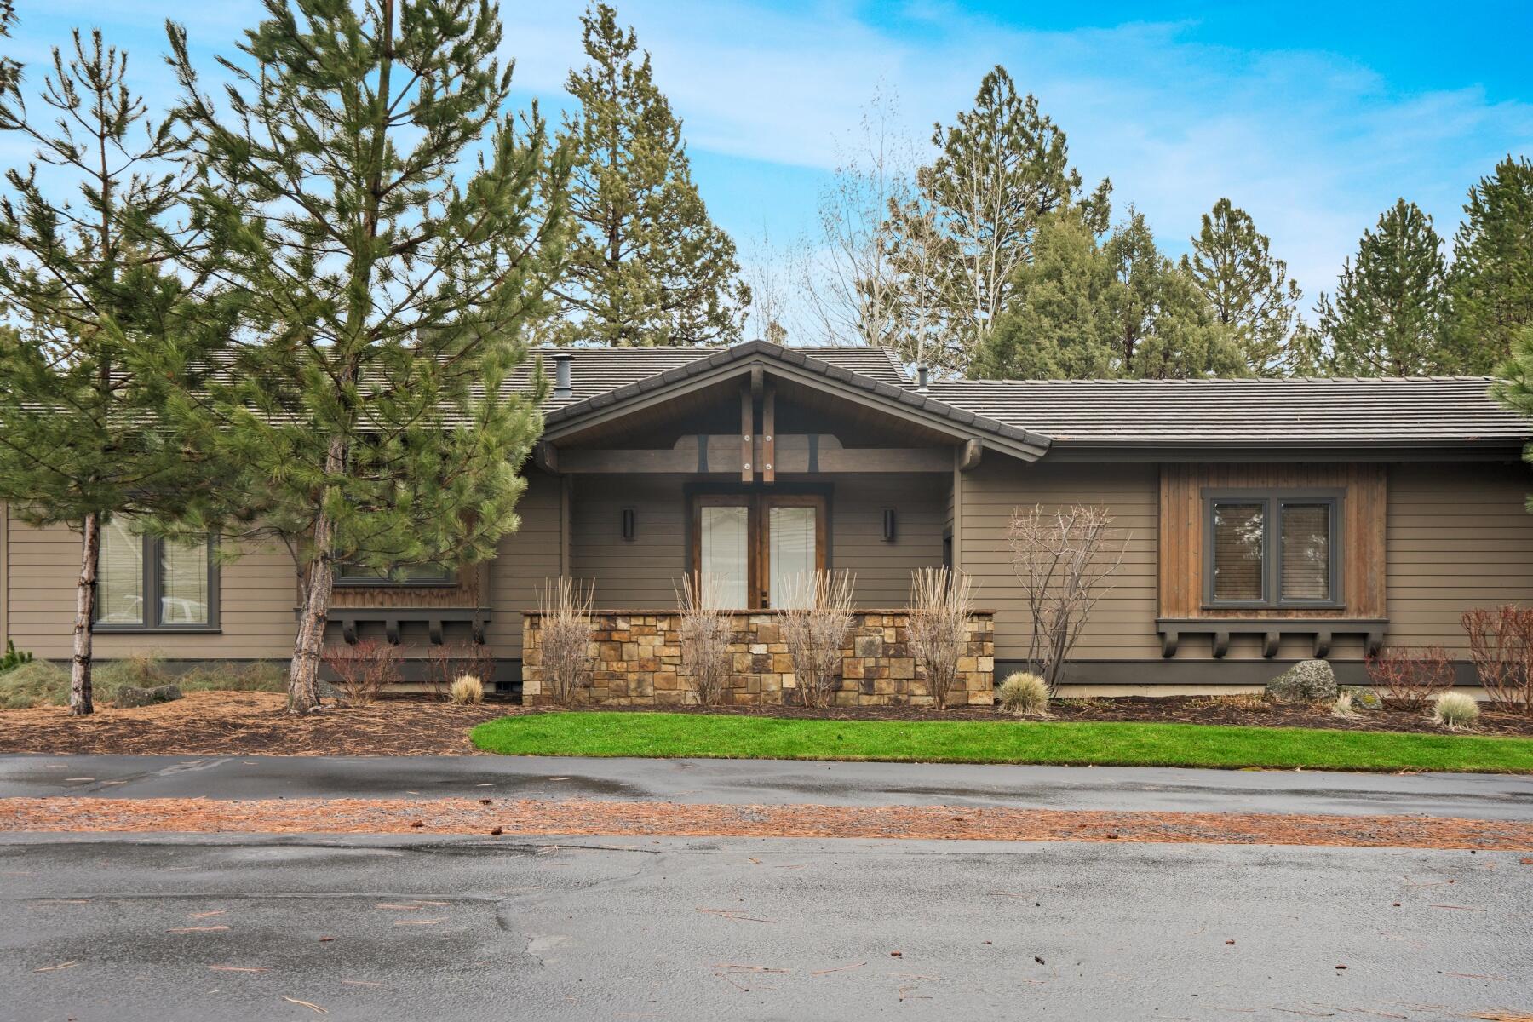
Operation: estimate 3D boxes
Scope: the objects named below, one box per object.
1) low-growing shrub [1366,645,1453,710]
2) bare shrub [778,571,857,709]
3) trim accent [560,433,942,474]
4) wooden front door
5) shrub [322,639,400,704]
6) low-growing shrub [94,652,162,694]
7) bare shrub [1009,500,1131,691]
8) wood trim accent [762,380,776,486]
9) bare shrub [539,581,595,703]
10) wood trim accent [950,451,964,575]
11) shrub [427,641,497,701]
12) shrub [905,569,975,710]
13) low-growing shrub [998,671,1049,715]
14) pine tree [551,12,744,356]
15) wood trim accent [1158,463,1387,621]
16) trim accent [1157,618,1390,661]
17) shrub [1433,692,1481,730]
[{"bbox_3d":[7.639,1.980,16.200,1.054,0.769,0.950,0,-1,0],"label":"low-growing shrub"},{"bbox_3d":[0.590,1.501,15.800,0.917,1.612,0.850,0,-1,0],"label":"bare shrub"},{"bbox_3d":[-0.155,-0.735,17.600,5.151,0.511,0.200,0,-1,0],"label":"trim accent"},{"bbox_3d":[-0.099,0.962,18.700,1.857,2.417,0.120,0,-1,0],"label":"wooden front door"},{"bbox_3d":[-5.043,2.005,16.950,0.980,0.820,0.900,0,0,0],"label":"shrub"},{"bbox_3d":[-8.050,2.087,17.200,0.937,0.605,0.850,0,-1,0],"label":"low-growing shrub"},{"bbox_3d":[3.743,1.115,16.900,1.500,2.400,1.150,0,0,0],"label":"bare shrub"},{"bbox_3d":[0.034,-0.999,17.350,0.145,1.300,0.190,0,0,0],"label":"wood trim accent"},{"bbox_3d":[-2.334,1.524,15.900,0.685,1.510,0.700,0,-1,0],"label":"bare shrub"},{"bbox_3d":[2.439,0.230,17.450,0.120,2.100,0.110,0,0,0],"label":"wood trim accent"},{"bbox_3d":[-3.836,2.021,17.150,0.880,0.760,0.800,0,0,0],"label":"shrub"},{"bbox_3d":[2.007,1.468,15.750,0.761,1.662,0.750,0,-1,0],"label":"shrub"},{"bbox_3d":[2.976,2.105,15.750,0.600,0.500,0.570,0,0,0],"label":"low-growing shrub"},{"bbox_3d":[-3.206,-4.929,38.000,5.444,18.479,5.300,0,-1,0],"label":"pine tree"},{"bbox_3d":[6.443,0.396,17.330,2.880,2.000,0.200,0,0,0],"label":"wood trim accent"},{"bbox_3d":[6.417,1.628,17.300,2.950,0.520,0.300,0,0,0],"label":"trim accent"},{"bbox_3d":[7.297,2.108,14.400,0.506,0.393,0.500,0,-1,0],"label":"shrub"}]

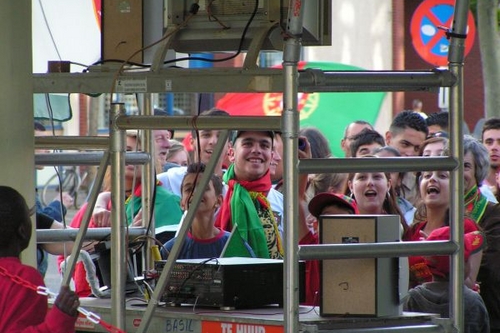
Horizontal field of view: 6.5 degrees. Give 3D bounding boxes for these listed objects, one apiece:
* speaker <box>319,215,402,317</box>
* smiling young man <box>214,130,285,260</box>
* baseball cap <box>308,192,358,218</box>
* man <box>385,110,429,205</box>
[{"bbox_3d":[0.377,0.330,14.920,0.200,0.337,0.245,0,1,21],"label":"speaker"},{"bbox_3d":[0.013,0.700,16.400,0.520,1.760,0.330,0,1,-5],"label":"smiling young man"},{"bbox_3d":[0.303,0.146,15.800,0.165,0.130,0.240,0,-18,23],"label":"baseball cap"},{"bbox_3d":[0.625,0.658,18.000,0.500,1.760,0.320,-1,2,-25],"label":"man"}]

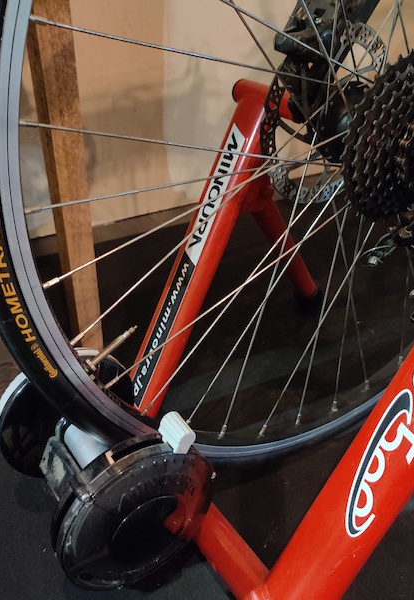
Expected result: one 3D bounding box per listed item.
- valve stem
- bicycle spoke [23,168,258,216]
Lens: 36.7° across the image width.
[{"bbox_3d":[-0.069,0.035,0.459,0.047,0.009,0.009,-42,43,-12],"label":"valve stem"},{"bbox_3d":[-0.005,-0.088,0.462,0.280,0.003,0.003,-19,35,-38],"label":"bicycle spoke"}]

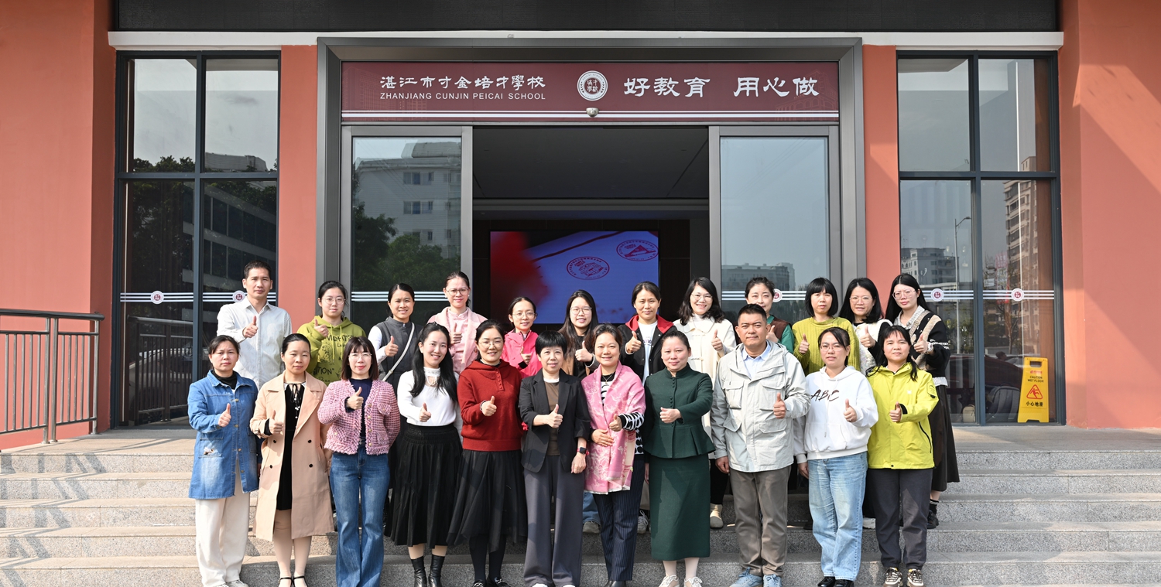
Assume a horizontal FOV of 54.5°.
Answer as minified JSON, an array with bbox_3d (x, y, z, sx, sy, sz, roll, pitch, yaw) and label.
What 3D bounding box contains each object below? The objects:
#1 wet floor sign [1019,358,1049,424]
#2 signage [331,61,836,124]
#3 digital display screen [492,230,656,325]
[{"bbox_3d":[4.270,0.916,10.624,0.290,0.610,0.200,-1,-3,9],"label":"wet floor sign"},{"bbox_3d":[0.097,-1.868,10.499,4.625,0.570,0.060,0,-3,-1],"label":"signage"},{"bbox_3d":[-0.108,-0.303,21.493,3.229,1.794,0.100,0,-3,-1],"label":"digital display screen"}]

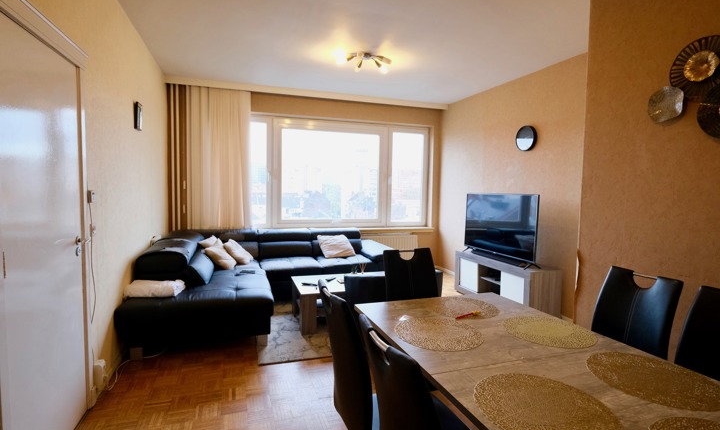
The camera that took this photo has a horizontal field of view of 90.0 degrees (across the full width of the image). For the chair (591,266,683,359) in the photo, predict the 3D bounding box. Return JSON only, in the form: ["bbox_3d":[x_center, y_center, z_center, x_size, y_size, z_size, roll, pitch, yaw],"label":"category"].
[{"bbox_3d":[1.129,0.769,1.683,0.550,0.980,0.440,0,4,-18],"label":"chair"}]

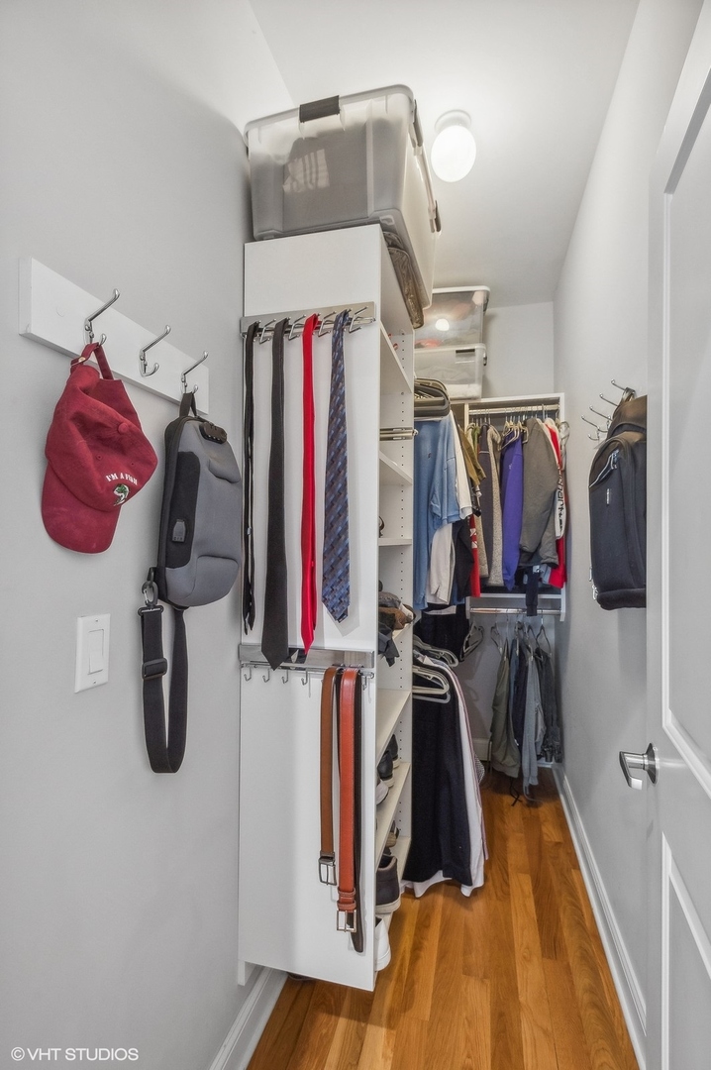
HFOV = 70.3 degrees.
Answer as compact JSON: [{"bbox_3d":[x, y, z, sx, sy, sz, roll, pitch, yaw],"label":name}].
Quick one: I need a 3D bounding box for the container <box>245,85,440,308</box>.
[{"bbox_3d":[0.006,-0.909,1.500,0.440,0.280,0.568,0,-1,17],"label":"container"}]

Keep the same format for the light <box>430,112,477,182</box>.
[{"bbox_3d":[0.338,-1.324,1.741,0.152,0.177,0.152,0,-1,14],"label":"light"}]

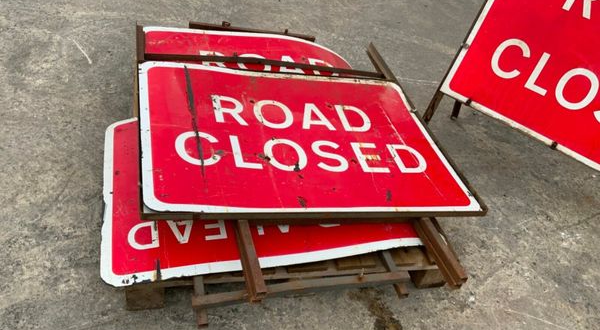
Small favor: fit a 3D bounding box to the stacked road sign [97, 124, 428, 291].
[{"bbox_3d":[-0.122,0.059,1.753,1.050,0.040,0.750,-4,41,-17],"label":"stacked road sign"}]

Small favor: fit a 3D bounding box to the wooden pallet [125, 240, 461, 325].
[{"bbox_3d":[-0.099,0.109,1.756,1.000,0.150,0.800,-1,38,-19],"label":"wooden pallet"}]

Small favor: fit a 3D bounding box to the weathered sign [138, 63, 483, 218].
[{"bbox_3d":[0.005,-0.105,1.722,1.060,0.038,0.760,1,41,-19],"label":"weathered sign"}]

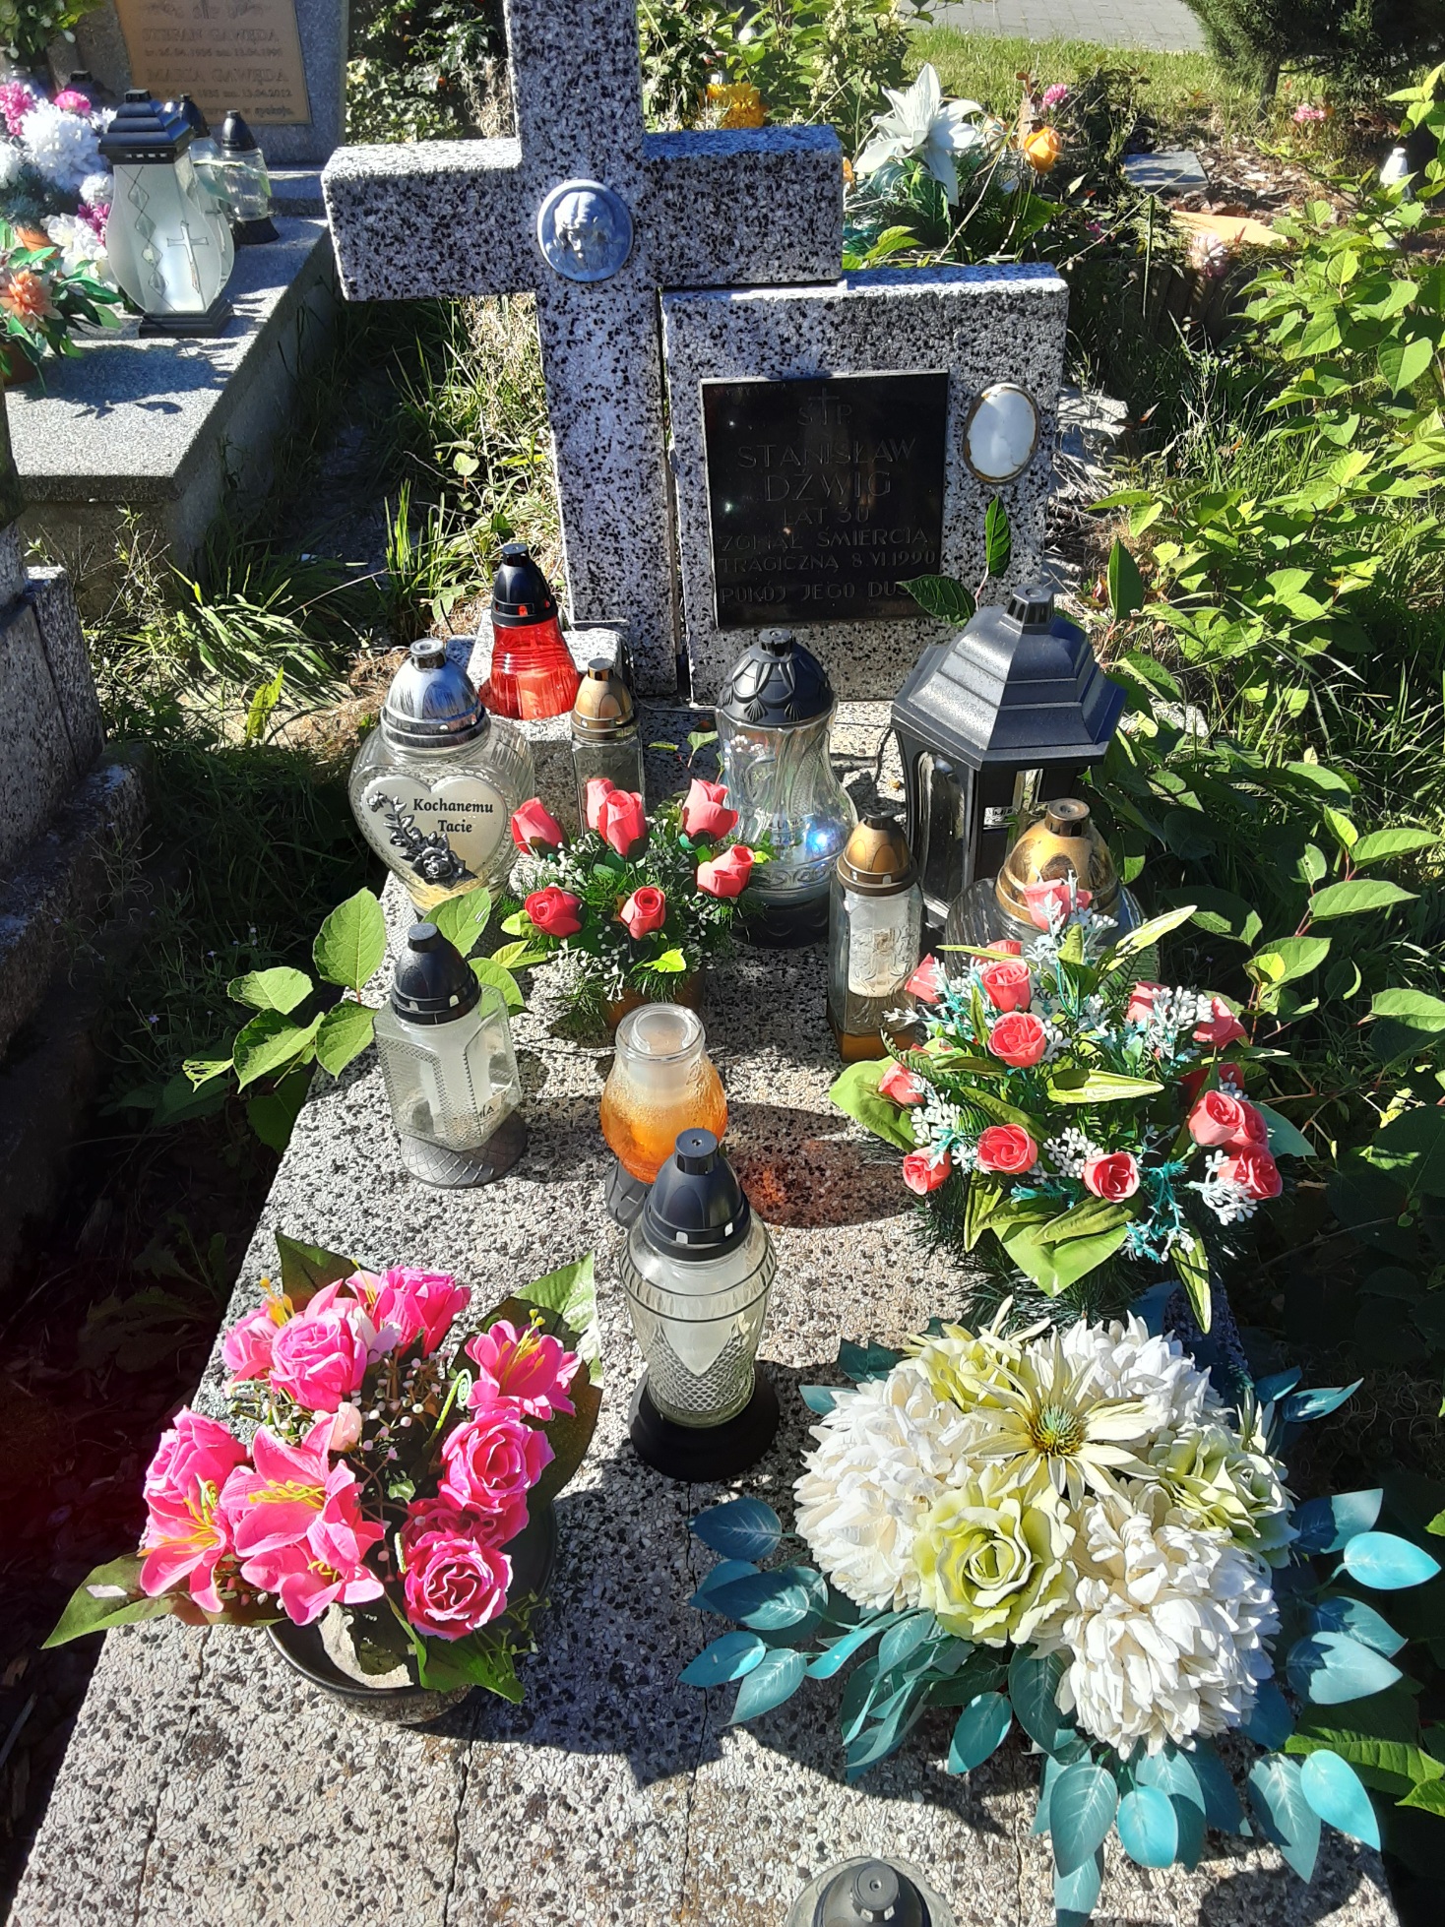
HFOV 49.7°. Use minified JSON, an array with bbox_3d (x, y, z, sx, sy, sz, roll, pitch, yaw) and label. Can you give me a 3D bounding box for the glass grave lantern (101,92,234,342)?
[{"bbox_3d":[-1.090,-1.459,3.021,0.208,0.401,0.198,-5,39,-4],"label":"glass grave lantern"}]

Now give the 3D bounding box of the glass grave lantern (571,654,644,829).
[{"bbox_3d":[-0.127,-0.224,1.771,0.076,0.258,0.076,-1,38,3],"label":"glass grave lantern"}]

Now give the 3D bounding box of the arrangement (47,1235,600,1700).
[{"bbox_3d":[-0.230,0.334,1.067,0.299,0.247,0.330,-1,38,3],"label":"arrangement"}]

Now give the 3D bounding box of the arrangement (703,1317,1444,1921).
[{"bbox_3d":[0.220,0.378,0.989,0.473,0.239,0.385,-1,38,3],"label":"arrangement"}]

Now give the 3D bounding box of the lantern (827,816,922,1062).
[{"bbox_3d":[0.151,-0.031,1.502,0.079,0.258,0.079,-4,38,-1],"label":"lantern"}]

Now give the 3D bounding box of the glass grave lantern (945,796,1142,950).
[{"bbox_3d":[0.294,-0.001,1.390,0.177,0.328,0.127,-1,38,3],"label":"glass grave lantern"}]

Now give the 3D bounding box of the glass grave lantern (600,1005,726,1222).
[{"bbox_3d":[-0.045,0.130,1.366,0.122,0.188,0.122,-1,38,3],"label":"glass grave lantern"}]

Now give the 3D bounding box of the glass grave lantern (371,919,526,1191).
[{"bbox_3d":[-0.251,0.071,1.409,0.123,0.247,0.123,18,43,25],"label":"glass grave lantern"}]

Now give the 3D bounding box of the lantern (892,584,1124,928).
[{"bbox_3d":[0.300,-0.208,1.615,0.244,0.384,0.213,-5,38,-3],"label":"lantern"}]

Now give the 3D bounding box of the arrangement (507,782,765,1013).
[{"bbox_3d":[-0.082,-0.044,1.526,0.247,0.270,0.242,-1,38,3],"label":"arrangement"}]

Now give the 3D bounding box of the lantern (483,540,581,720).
[{"bbox_3d":[-0.239,-0.413,1.891,0.132,0.193,0.132,-1,38,3],"label":"lantern"}]

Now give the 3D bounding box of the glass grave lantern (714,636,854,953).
[{"bbox_3d":[0.061,-0.190,1.645,0.153,0.333,0.153,-1,38,3],"label":"glass grave lantern"}]

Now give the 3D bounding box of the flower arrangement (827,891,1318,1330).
[{"bbox_3d":[0.288,0.111,1.298,0.381,0.270,0.371,-1,38,3],"label":"flower arrangement"}]

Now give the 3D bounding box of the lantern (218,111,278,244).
[{"bbox_3d":[-1.125,-1.838,3.625,0.117,0.249,0.117,-1,38,3],"label":"lantern"}]

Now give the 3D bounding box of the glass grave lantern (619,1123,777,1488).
[{"bbox_3d":[-0.017,0.236,1.135,0.120,0.299,0.120,-1,38,3],"label":"glass grave lantern"}]

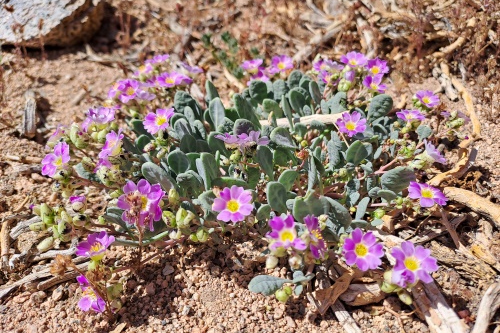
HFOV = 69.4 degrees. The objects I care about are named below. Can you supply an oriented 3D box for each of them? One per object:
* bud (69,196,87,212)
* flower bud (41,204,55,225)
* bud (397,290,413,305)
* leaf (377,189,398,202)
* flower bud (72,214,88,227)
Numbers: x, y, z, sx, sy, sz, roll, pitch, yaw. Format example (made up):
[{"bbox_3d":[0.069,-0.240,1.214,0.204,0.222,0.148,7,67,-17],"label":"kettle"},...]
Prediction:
[{"bbox_3d":[-0.136,0.030,0.287,0.011,0.013,0.011,-23,34,-26],"label":"bud"},{"bbox_3d":[-0.158,0.038,0.283,0.009,0.018,0.009,-32,20,-29],"label":"flower bud"},{"bbox_3d":[0.104,0.088,0.242,0.013,0.006,0.006,43,91,12],"label":"bud"},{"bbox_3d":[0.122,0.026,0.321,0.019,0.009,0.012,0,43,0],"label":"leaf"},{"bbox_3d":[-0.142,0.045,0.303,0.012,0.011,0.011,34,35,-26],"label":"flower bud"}]

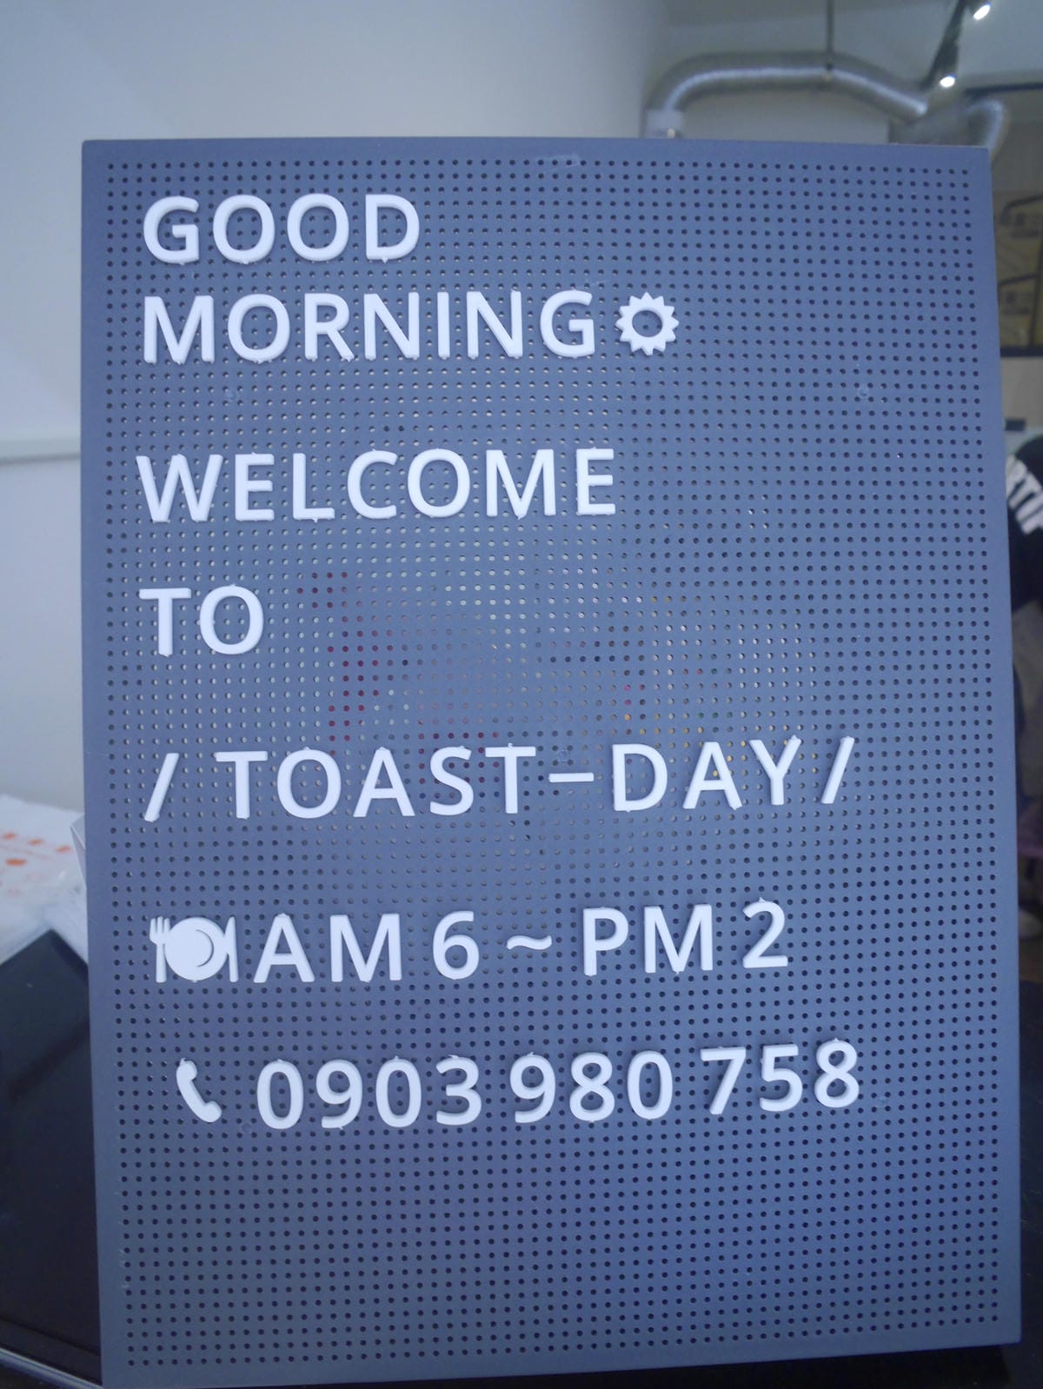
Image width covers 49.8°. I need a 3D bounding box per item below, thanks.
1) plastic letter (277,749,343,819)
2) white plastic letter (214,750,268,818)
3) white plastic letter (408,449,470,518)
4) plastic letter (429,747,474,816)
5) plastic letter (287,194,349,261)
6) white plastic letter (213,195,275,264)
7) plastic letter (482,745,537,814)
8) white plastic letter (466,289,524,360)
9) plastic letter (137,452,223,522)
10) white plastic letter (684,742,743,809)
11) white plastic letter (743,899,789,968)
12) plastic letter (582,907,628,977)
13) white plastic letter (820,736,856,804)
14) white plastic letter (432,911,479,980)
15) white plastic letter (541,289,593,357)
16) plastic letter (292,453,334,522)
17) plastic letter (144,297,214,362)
[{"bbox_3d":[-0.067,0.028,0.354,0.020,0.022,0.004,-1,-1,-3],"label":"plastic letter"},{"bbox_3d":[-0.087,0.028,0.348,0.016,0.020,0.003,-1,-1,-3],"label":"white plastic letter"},{"bbox_3d":[-0.026,-0.066,0.352,0.019,0.021,0.003,-1,-1,-3],"label":"white plastic letter"},{"bbox_3d":[-0.022,0.027,0.351,0.013,0.021,0.003,-1,-1,-3],"label":"plastic letter"},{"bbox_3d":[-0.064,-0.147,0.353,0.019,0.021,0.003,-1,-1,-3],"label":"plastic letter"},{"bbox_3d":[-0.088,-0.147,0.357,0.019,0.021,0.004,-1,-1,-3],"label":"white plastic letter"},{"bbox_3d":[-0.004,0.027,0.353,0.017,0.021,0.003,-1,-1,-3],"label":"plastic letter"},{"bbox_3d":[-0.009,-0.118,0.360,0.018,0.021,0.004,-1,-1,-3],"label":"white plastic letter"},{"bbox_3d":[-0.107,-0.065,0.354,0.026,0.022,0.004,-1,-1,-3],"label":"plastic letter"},{"bbox_3d":[0.060,0.025,0.356,0.018,0.021,0.003,-1,-1,-3],"label":"white plastic letter"},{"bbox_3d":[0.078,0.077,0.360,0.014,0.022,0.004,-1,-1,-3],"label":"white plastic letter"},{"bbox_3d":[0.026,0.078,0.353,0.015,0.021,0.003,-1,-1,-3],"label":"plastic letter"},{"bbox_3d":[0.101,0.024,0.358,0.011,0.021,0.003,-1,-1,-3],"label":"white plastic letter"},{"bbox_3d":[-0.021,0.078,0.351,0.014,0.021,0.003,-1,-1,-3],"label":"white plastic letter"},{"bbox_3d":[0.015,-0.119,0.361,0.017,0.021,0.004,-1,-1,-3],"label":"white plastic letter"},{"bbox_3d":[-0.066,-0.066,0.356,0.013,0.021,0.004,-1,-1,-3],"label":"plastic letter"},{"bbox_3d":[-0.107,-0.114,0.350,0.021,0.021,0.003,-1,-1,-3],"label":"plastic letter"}]

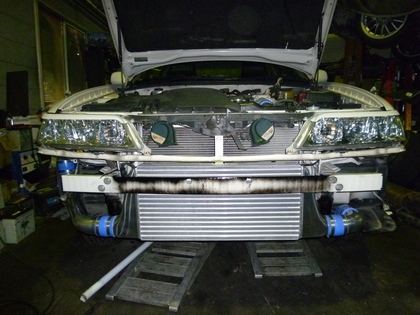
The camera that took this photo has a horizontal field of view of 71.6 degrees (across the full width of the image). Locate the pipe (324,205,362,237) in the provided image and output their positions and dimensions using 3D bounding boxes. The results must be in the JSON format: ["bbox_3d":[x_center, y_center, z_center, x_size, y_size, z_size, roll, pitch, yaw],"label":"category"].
[{"bbox_3d":[0.525,0.250,1.175,0.180,0.105,0.190,0,8,0],"label":"pipe"}]

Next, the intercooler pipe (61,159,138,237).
[{"bbox_3d":[-0.487,0.157,1.190,0.350,0.285,0.240,0,8,0],"label":"intercooler pipe"}]

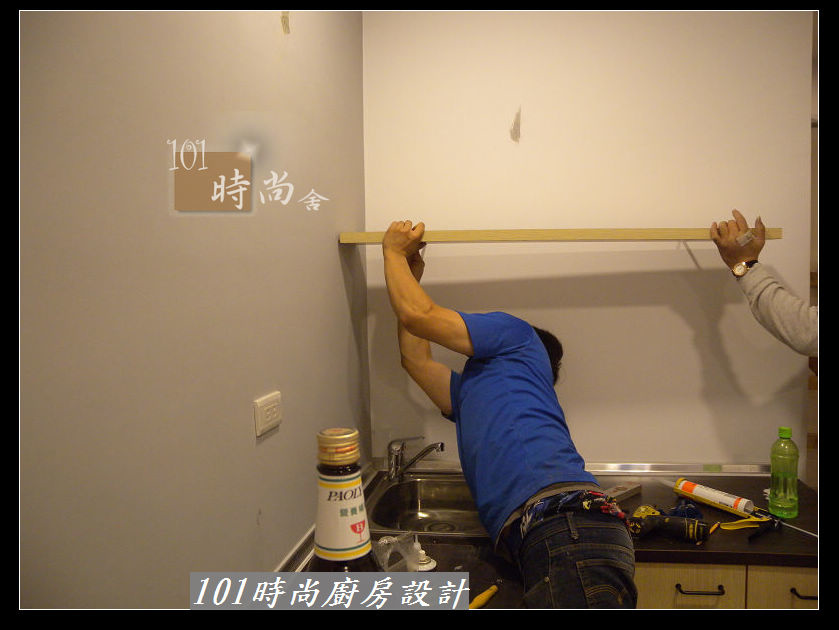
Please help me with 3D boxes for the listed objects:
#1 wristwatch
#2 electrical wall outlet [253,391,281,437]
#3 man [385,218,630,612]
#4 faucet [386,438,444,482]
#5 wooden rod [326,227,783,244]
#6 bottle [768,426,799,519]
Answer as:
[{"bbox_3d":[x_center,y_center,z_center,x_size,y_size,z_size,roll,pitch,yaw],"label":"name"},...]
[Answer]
[{"bbox_3d":[0.850,-0.121,1.770,0.055,0.036,0.048,-24,0,35],"label":"wristwatch"},{"bbox_3d":[-0.295,0.196,1.353,0.012,0.070,0.120,-1,2,9],"label":"electrical wall outlet"},{"bbox_3d":[0.252,0.575,1.607,0.520,1.600,0.680,-2,3,-23],"label":"man"},{"bbox_3d":[-0.016,0.447,2.107,0.180,0.135,0.055,1,3,37],"label":"faucet"},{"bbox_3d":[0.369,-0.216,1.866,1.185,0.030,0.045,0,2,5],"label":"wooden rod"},{"bbox_3d":[0.934,0.399,1.742,0.072,0.224,0.072,-1,2,9],"label":"bottle"}]

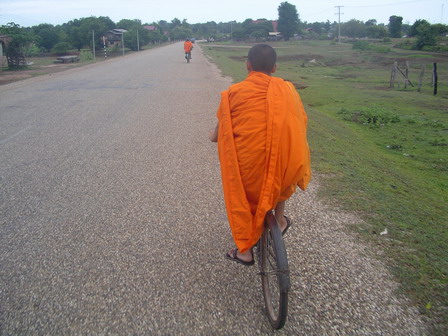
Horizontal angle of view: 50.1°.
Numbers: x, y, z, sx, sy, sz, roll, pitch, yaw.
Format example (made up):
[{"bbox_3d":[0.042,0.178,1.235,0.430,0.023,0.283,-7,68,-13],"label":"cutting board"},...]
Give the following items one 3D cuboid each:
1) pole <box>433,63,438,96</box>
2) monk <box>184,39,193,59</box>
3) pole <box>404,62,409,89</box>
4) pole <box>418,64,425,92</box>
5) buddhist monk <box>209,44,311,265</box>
[{"bbox_3d":[6.765,-2.825,15.308,0.100,1.031,0.100,2,15,24],"label":"pole"},{"bbox_3d":[-2.256,-7.612,30.606,0.550,1.330,0.780,-2,15,-3],"label":"monk"},{"bbox_3d":[6.701,-3.406,17.556,0.085,0.974,0.085,5,16,20],"label":"pole"},{"bbox_3d":[6.774,-3.072,16.419,0.100,0.924,0.100,10,18,20],"label":"pole"},{"bbox_3d":[0.217,-0.055,2.886,0.570,1.350,0.750,-2,15,-3],"label":"buddhist monk"}]

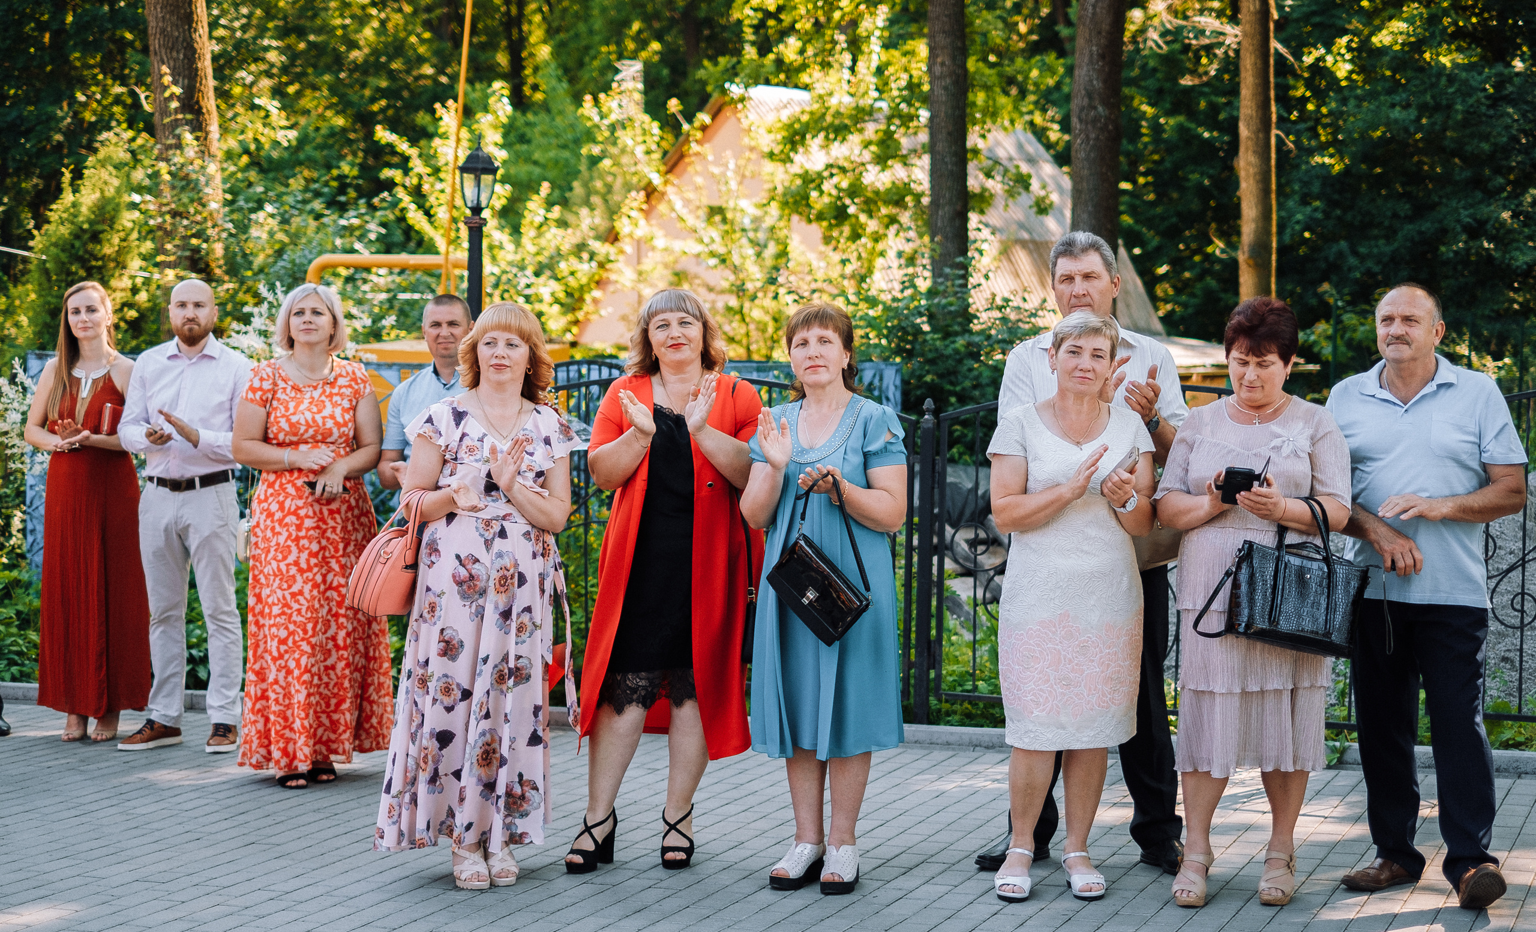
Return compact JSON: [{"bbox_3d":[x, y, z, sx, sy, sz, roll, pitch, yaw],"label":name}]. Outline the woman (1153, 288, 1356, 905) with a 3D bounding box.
[{"bbox_3d":[1.343,0.373,6.270,0.550,1.663,0.460,1,3,8],"label":"woman"}]

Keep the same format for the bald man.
[{"bbox_3d":[-2.251,0.190,8.720,0.520,1.803,0.400,0,3,0],"label":"bald man"}]

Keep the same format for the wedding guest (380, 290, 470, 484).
[{"bbox_3d":[-1.197,0.234,8.400,0.540,1.733,0.420,0,3,-3],"label":"wedding guest"}]

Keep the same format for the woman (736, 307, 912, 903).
[{"bbox_3d":[0.159,0.361,6.437,0.470,1.658,0.450,1,3,12],"label":"woman"}]

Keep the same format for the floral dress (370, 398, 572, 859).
[{"bbox_3d":[-0.840,0.455,6.530,0.560,1.301,0.430,0,3,-10],"label":"floral dress"}]

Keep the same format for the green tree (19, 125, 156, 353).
[{"bbox_3d":[-3.614,-0.421,12.000,0.880,2.703,0.880,0,3,0],"label":"green tree"}]

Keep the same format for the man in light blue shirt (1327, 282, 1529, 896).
[{"bbox_3d":[1.854,0.356,6.380,0.560,1.726,0.440,2,3,26],"label":"man in light blue shirt"}]

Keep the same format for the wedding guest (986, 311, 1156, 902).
[{"bbox_3d":[0.849,0.378,6.335,0.460,1.625,0.420,0,3,0],"label":"wedding guest"}]

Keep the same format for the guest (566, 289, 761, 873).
[{"bbox_3d":[-0.309,0.327,6.728,0.580,1.703,0.460,0,3,3],"label":"guest"}]

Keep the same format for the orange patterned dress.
[{"bbox_3d":[-1.603,0.353,8.000,0.560,1.456,0.450,0,3,-8],"label":"orange patterned dress"}]

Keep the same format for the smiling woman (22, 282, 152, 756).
[{"bbox_3d":[-2.632,0.166,8.741,0.470,1.760,0.420,1,3,6],"label":"smiling woman"}]

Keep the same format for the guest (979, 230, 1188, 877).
[{"bbox_3d":[0.944,0.252,6.700,0.590,1.871,0.460,1,3,8],"label":"guest"}]

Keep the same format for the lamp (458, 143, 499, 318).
[{"bbox_3d":[-1.235,-0.187,9.600,0.180,2.442,0.180,0,3,0],"label":"lamp"}]

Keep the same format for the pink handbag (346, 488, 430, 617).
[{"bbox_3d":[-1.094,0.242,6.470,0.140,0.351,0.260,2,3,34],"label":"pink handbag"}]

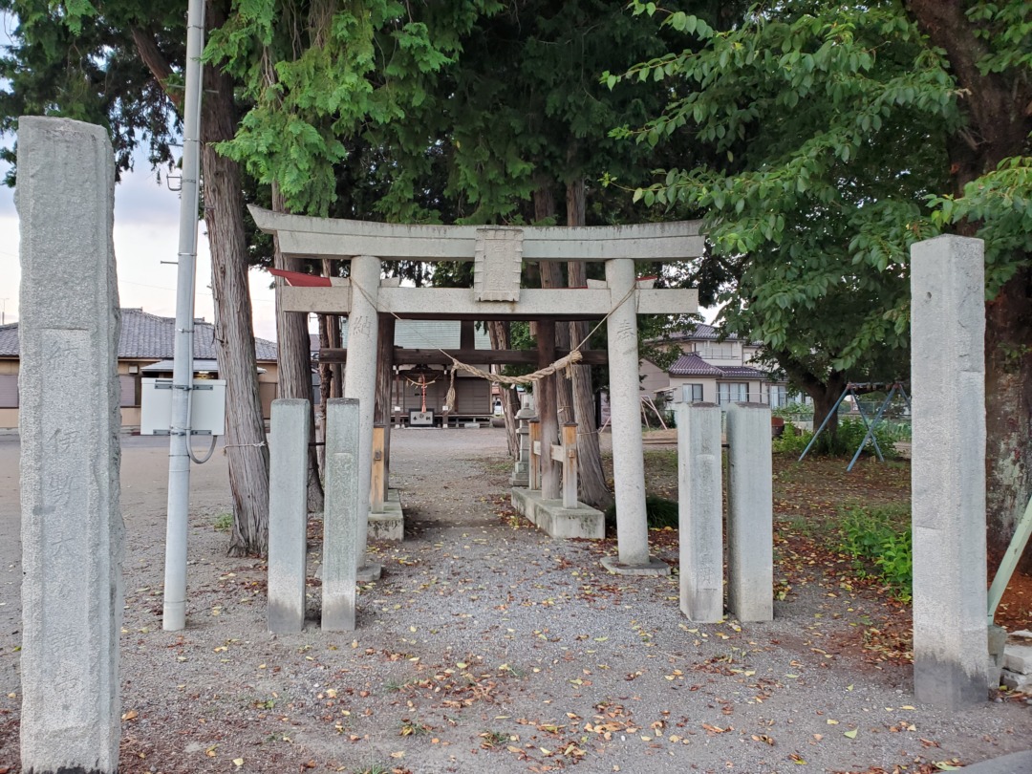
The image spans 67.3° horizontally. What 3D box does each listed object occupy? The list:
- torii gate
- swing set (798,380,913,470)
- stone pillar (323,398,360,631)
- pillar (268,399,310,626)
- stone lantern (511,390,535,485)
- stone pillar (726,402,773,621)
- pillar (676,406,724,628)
[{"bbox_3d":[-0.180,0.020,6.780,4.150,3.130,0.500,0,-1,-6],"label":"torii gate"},{"bbox_3d":[7.790,0.810,17.100,1.950,1.830,2.250,0,-1,-3],"label":"swing set"},{"bbox_3d":[-1.157,0.821,5.093,0.213,1.490,0.213,0,-1,-10],"label":"stone pillar"},{"bbox_3d":[-1.490,0.821,5.075,0.217,1.490,0.217,0,-1,-9],"label":"pillar"},{"bbox_3d":[0.196,0.963,13.287,0.530,1.420,0.530,0,-1,-8],"label":"stone lantern"},{"bbox_3d":[1.597,0.824,5.309,0.218,1.490,0.218,0,-1,-6],"label":"stone pillar"},{"bbox_3d":[1.266,0.824,5.297,0.217,1.490,0.217,0,-1,-7],"label":"pillar"}]

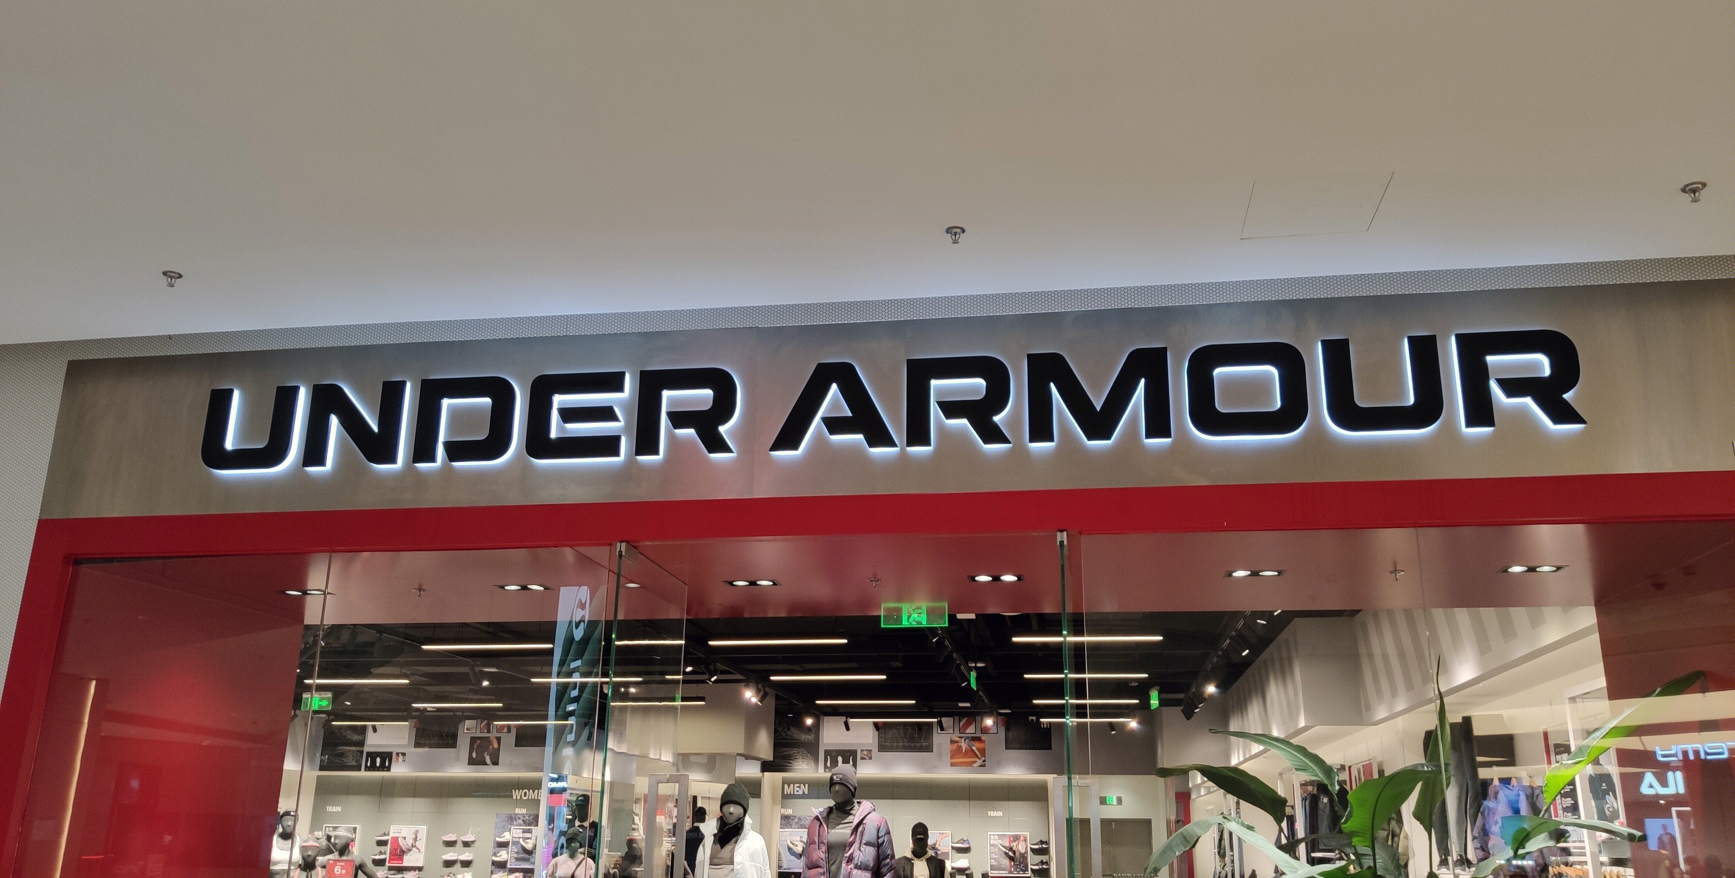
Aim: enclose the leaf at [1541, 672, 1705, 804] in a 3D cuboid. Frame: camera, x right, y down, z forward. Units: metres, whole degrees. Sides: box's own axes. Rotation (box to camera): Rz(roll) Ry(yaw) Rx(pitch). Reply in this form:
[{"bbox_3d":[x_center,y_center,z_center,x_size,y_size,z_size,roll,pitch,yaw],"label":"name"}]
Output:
[{"bbox_3d":[3.047,1.190,5.279,0.848,0.180,0.250,-37,-19,-3],"label":"leaf"}]

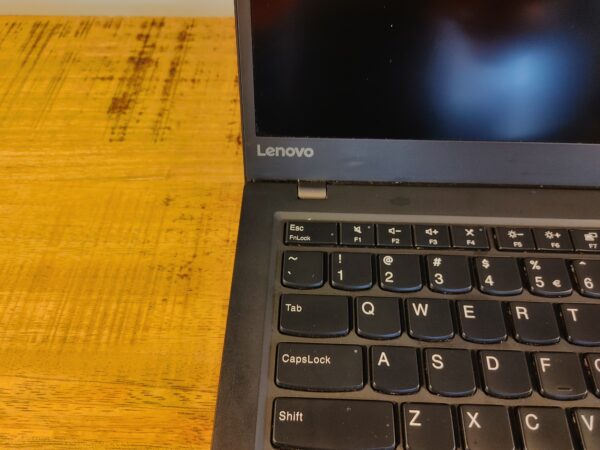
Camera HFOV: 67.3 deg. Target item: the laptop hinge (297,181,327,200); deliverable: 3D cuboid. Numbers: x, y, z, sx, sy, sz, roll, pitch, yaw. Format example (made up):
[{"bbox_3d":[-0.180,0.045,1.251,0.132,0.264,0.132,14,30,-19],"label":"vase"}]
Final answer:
[{"bbox_3d":[0.005,-0.015,0.198,0.012,0.006,0.009,2,59,1],"label":"laptop hinge"}]

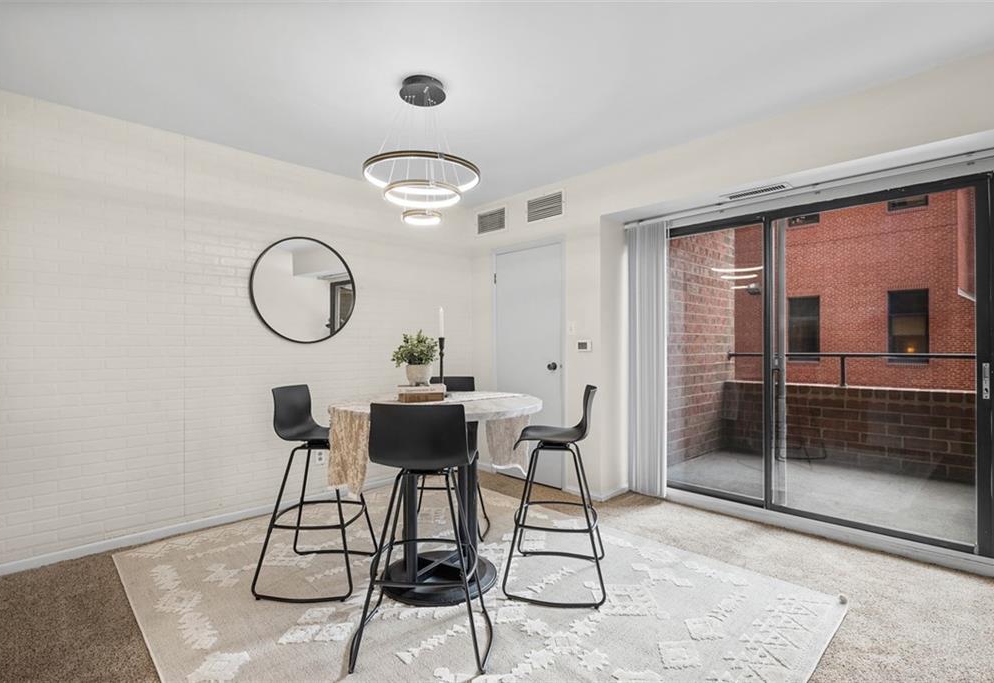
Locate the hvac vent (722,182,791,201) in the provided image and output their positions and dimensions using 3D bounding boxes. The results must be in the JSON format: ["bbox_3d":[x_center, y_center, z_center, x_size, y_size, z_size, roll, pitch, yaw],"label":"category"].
[{"bbox_3d":[1.703,-0.965,3.180,0.404,0.035,0.141,0,0,44],"label":"hvac vent"}]

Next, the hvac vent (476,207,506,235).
[{"bbox_3d":[-0.052,-1.151,4.618,0.022,0.207,0.409,0,0,-43],"label":"hvac vent"}]

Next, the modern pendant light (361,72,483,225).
[{"bbox_3d":[-0.386,-0.972,2.507,0.594,0.698,0.594,0,0,0],"label":"modern pendant light"}]

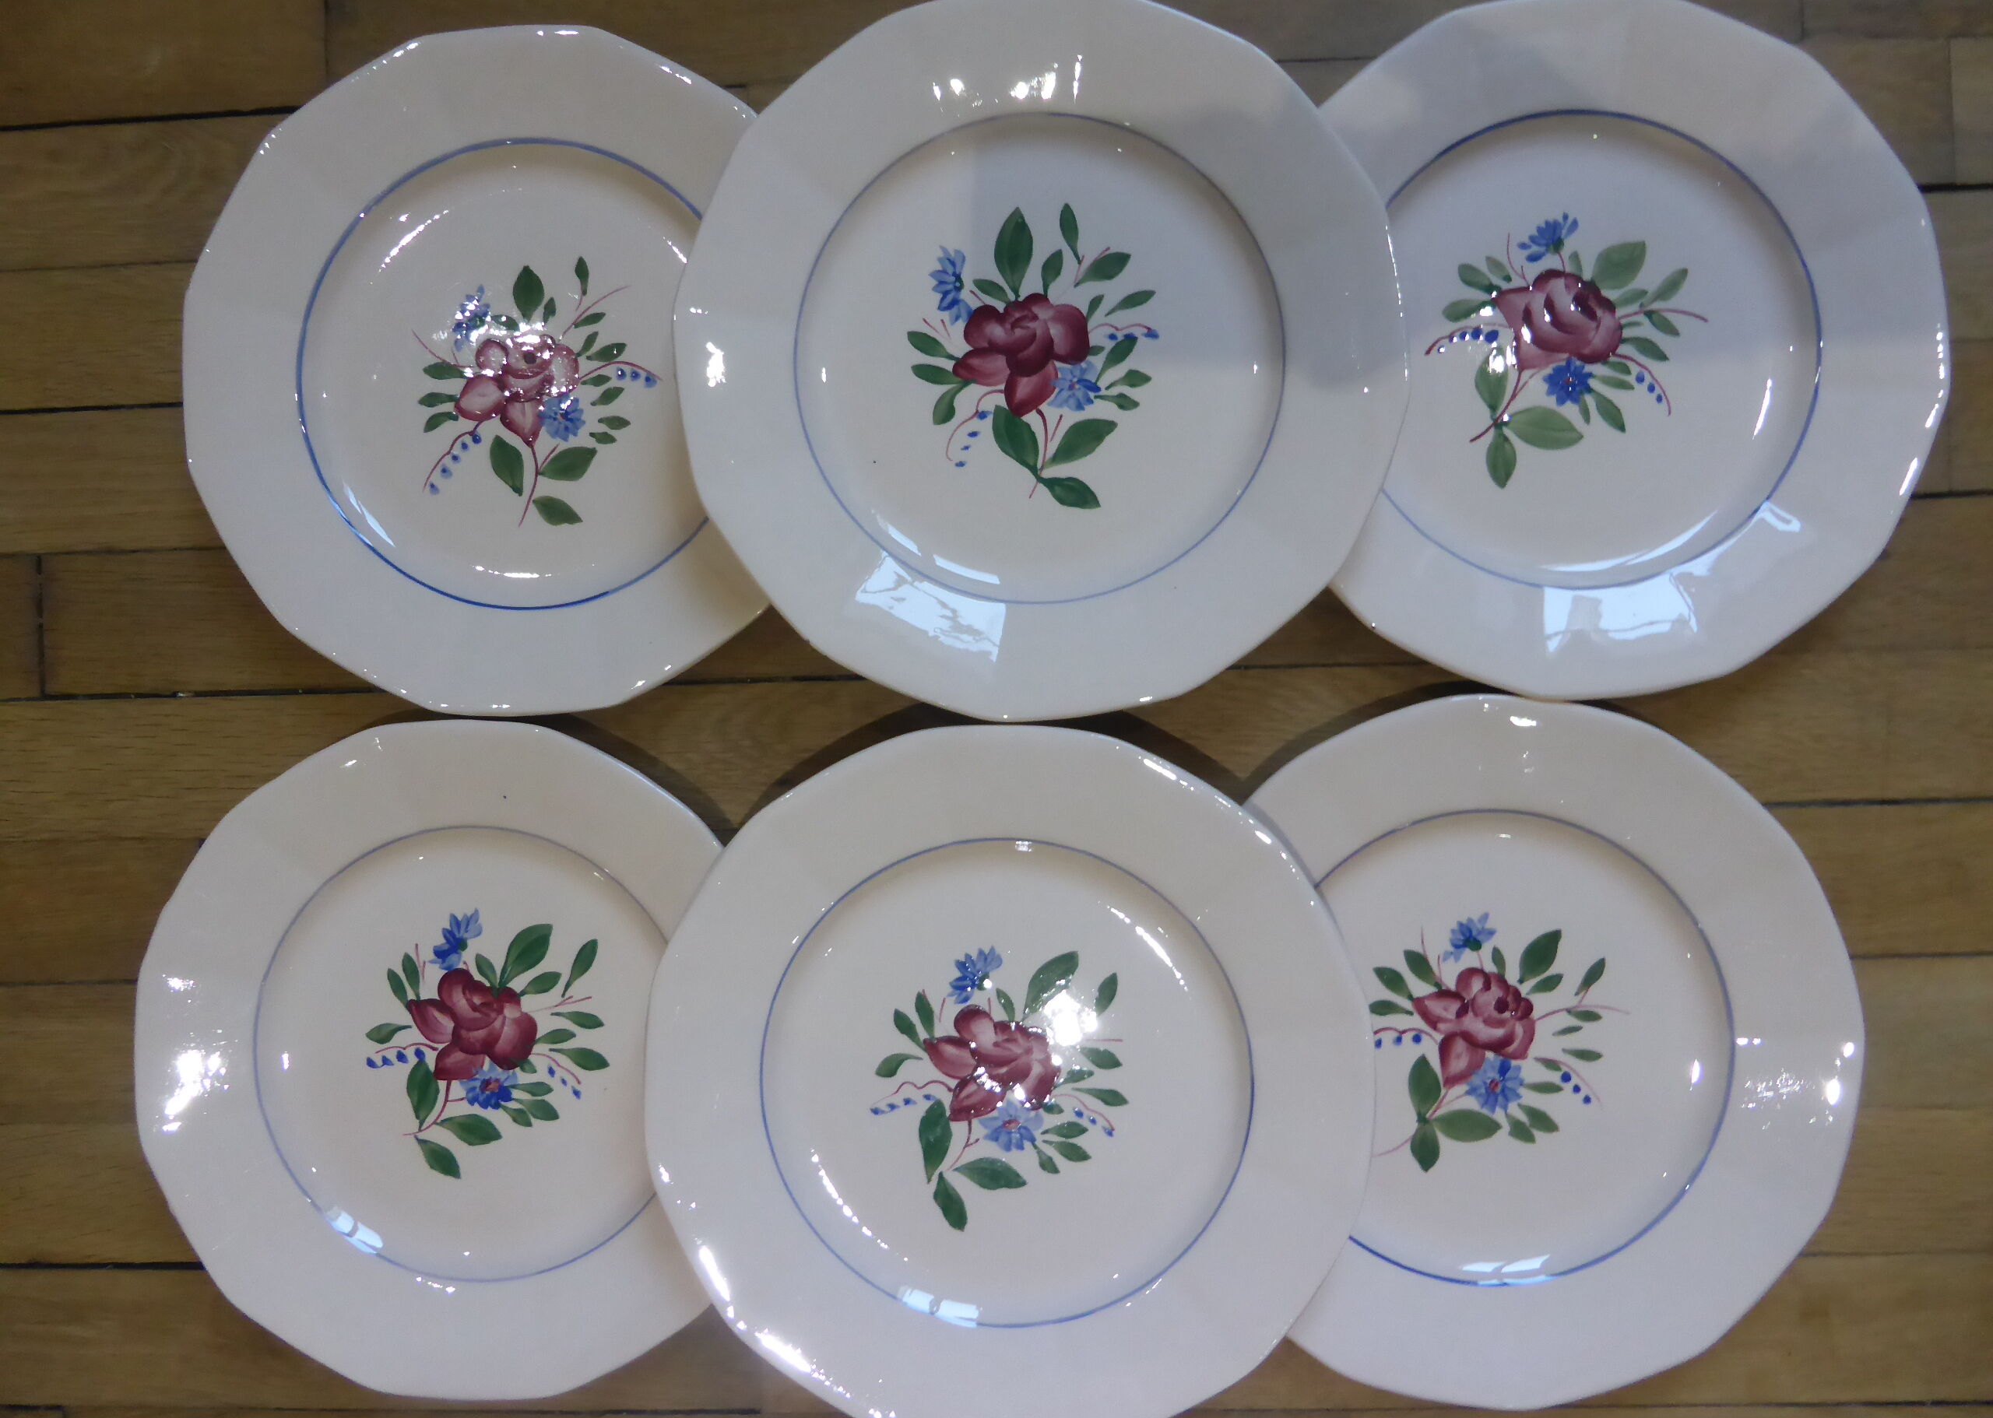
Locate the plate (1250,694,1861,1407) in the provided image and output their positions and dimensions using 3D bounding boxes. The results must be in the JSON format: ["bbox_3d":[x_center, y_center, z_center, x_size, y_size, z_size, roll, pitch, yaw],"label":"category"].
[{"bbox_3d":[0.168,0.115,0.495,0.242,0.025,0.242,0,90,3],"label":"plate"}]

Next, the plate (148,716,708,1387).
[{"bbox_3d":[-0.187,0.123,0.517,0.242,0.025,0.242,0,90,3],"label":"plate"}]

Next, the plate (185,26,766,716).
[{"bbox_3d":[-0.166,-0.117,0.511,0.242,0.025,0.242,0,90,3],"label":"plate"}]

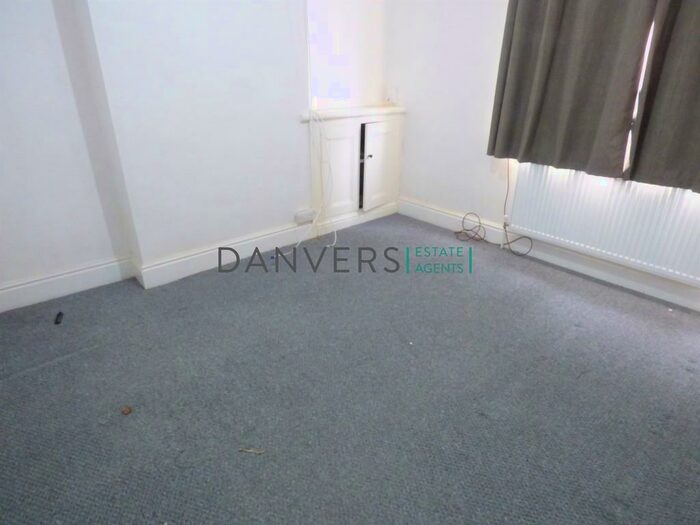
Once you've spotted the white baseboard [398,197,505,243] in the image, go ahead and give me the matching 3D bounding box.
[{"bbox_3d":[0.895,-0.389,3.712,0.025,0.173,1.170,-20,33,-38],"label":"white baseboard"}]

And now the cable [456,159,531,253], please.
[{"bbox_3d":[1.179,-0.462,3.254,0.130,0.710,0.710,-20,33,-38],"label":"cable"}]

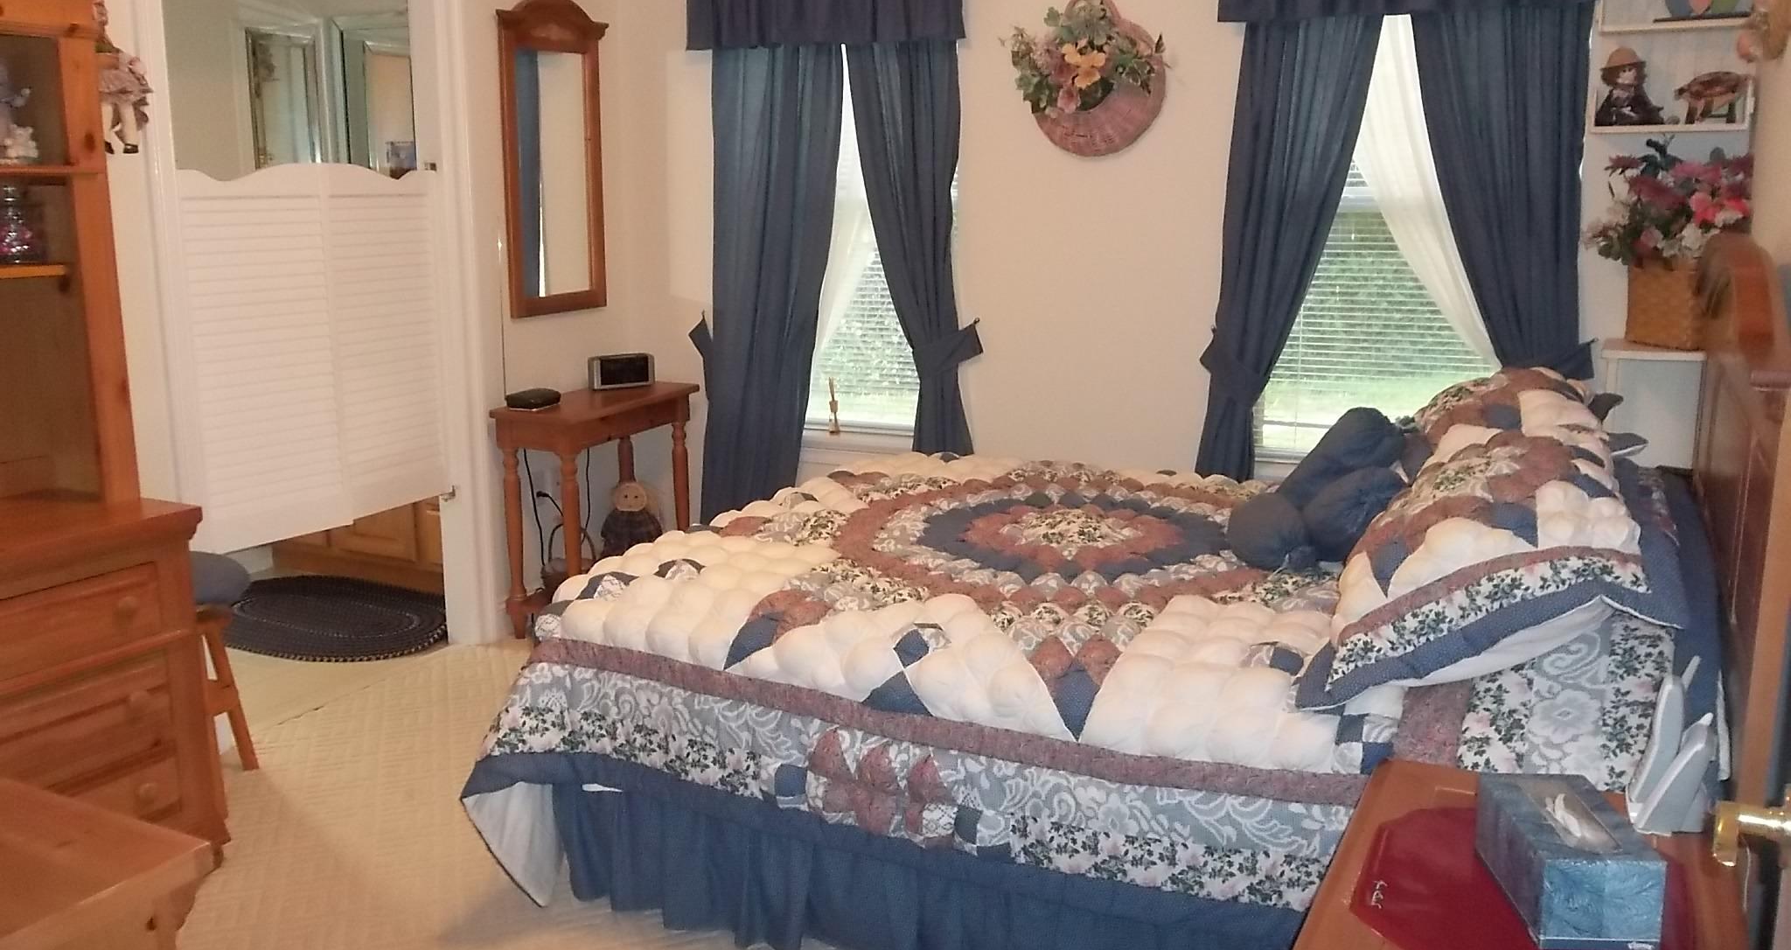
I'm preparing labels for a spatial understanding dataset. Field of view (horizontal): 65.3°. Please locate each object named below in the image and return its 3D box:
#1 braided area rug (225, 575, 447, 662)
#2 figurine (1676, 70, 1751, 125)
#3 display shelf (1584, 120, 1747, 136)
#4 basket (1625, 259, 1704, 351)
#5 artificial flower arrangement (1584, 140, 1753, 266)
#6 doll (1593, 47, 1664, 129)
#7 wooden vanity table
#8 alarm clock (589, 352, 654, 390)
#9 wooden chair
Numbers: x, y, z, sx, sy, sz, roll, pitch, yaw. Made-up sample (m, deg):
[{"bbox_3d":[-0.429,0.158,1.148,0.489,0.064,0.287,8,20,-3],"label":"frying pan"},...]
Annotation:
[{"bbox_3d":[-1.944,0.462,4.739,1.130,0.020,0.760,6,13,26],"label":"braided area rug"},{"bbox_3d":[1.915,-0.883,3.272,0.145,0.120,0.080,5,12,20],"label":"figurine"},{"bbox_3d":[1.843,-0.834,3.339,0.325,0.035,0.140,6,13,26],"label":"display shelf"},{"bbox_3d":[1.864,-0.410,3.366,0.155,0.200,0.165,-11,16,-43],"label":"basket"},{"bbox_3d":[1.799,-0.634,3.255,0.320,0.270,0.280,7,13,31],"label":"artificial flower arrangement"},{"bbox_3d":[1.762,-0.926,3.340,0.135,0.180,0.105,1,12,6],"label":"doll"},{"bbox_3d":[-0.956,0.123,4.599,0.310,0.740,0.740,6,13,26],"label":"wooden vanity table"},{"bbox_3d":[-0.943,-0.354,4.778,0.215,0.108,0.065,-9,15,-40],"label":"alarm clock"},{"bbox_3d":[-1.679,0.481,3.307,0.290,0.540,0.320,6,13,26],"label":"wooden chair"}]

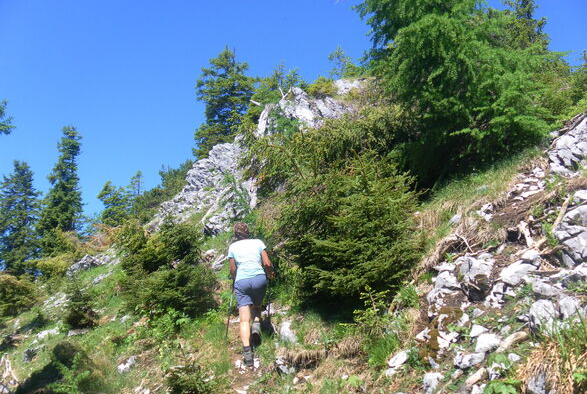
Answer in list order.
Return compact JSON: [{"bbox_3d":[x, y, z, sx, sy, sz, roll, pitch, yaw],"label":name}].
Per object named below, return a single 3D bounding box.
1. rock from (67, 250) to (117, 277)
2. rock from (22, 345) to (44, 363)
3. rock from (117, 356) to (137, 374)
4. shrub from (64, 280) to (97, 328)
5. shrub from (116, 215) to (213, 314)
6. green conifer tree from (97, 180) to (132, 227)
[{"bbox_3d":[-5.276,1.763,15.500,1.306,0.679,0.900,4,-12,-18],"label":"rock"},{"bbox_3d":[-3.856,2.336,8.800,0.326,0.267,0.280,5,-12,-23],"label":"rock"},{"bbox_3d":[-2.111,2.123,7.500,0.253,0.215,0.200,3,-11,-15],"label":"rock"},{"bbox_3d":[-3.921,2.030,11.000,0.612,0.853,0.600,4,-12,-19],"label":"shrub"},{"bbox_3d":[-2.192,1.203,10.200,1.667,1.667,1.500,2,-11,-12],"label":"shrub"},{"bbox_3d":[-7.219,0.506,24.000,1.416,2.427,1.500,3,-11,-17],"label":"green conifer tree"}]

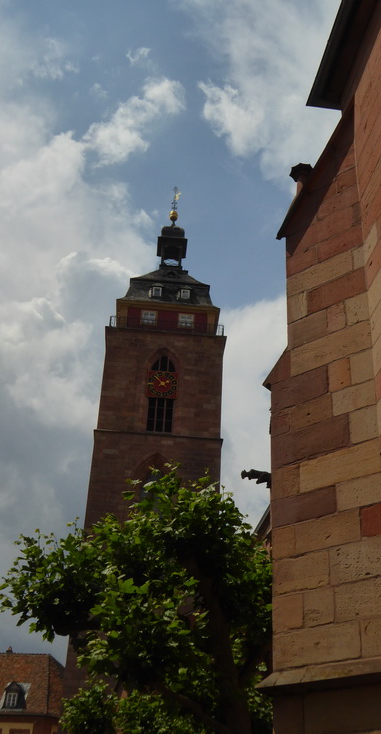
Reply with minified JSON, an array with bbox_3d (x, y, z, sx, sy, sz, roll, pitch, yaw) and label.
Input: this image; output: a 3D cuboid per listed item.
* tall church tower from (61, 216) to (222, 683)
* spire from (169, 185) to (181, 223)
[{"bbox_3d":[-2.687,7.068,62.126,9.700,56.400,9.700,5,-32,-2],"label":"tall church tower"},{"bbox_3d":[-1.456,-15.681,76.183,1.150,4.964,0.950,5,-32,-2],"label":"spire"}]

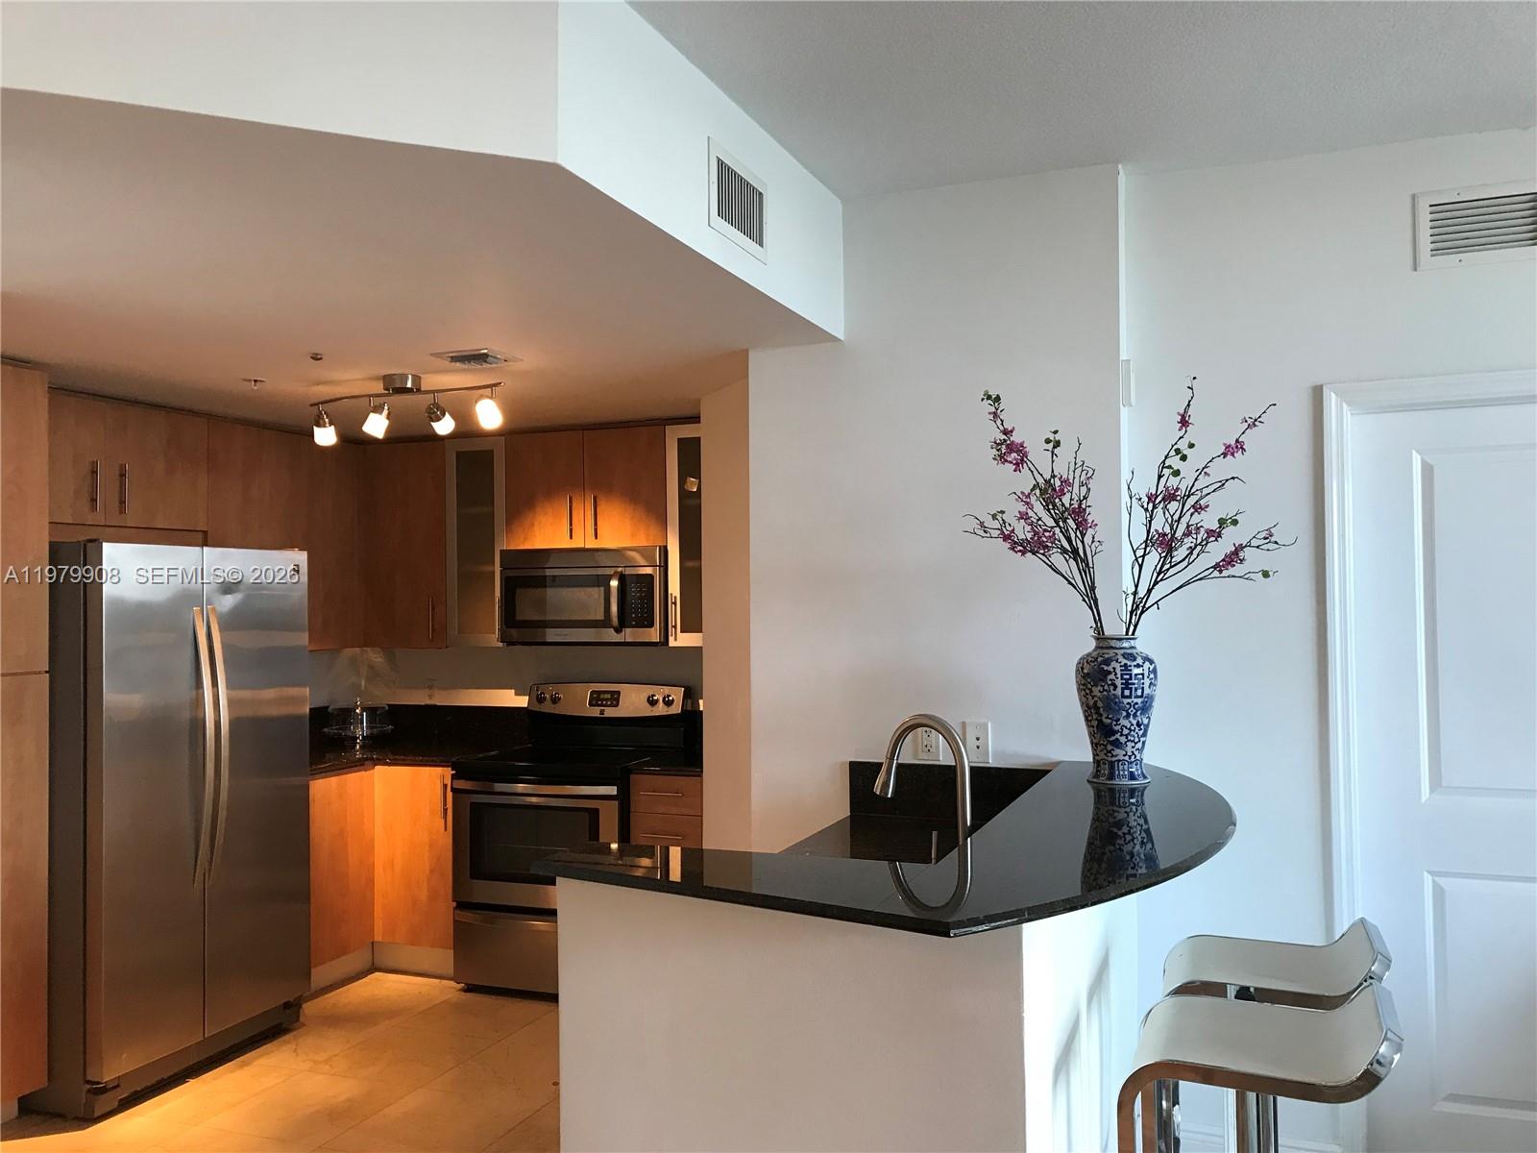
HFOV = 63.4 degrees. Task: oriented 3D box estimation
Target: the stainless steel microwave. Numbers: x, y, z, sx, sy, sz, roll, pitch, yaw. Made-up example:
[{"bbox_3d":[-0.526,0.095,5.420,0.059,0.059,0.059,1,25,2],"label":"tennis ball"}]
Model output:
[{"bbox_3d":[-0.736,0.086,5.367,0.760,0.408,0.420,-1,-1,19],"label":"stainless steel microwave"}]

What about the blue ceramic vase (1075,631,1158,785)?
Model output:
[{"bbox_3d":[0.880,0.335,3.151,0.210,0.363,0.210,-1,-1,19],"label":"blue ceramic vase"}]

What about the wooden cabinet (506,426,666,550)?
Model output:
[{"bbox_3d":[-0.718,-0.363,5.374,0.762,0.490,0.330,-1,-1,20],"label":"wooden cabinet"}]

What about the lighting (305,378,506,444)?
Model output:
[{"bbox_3d":[-1.216,-0.557,4.137,0.840,0.207,0.180,-1,-1,23],"label":"lighting"}]

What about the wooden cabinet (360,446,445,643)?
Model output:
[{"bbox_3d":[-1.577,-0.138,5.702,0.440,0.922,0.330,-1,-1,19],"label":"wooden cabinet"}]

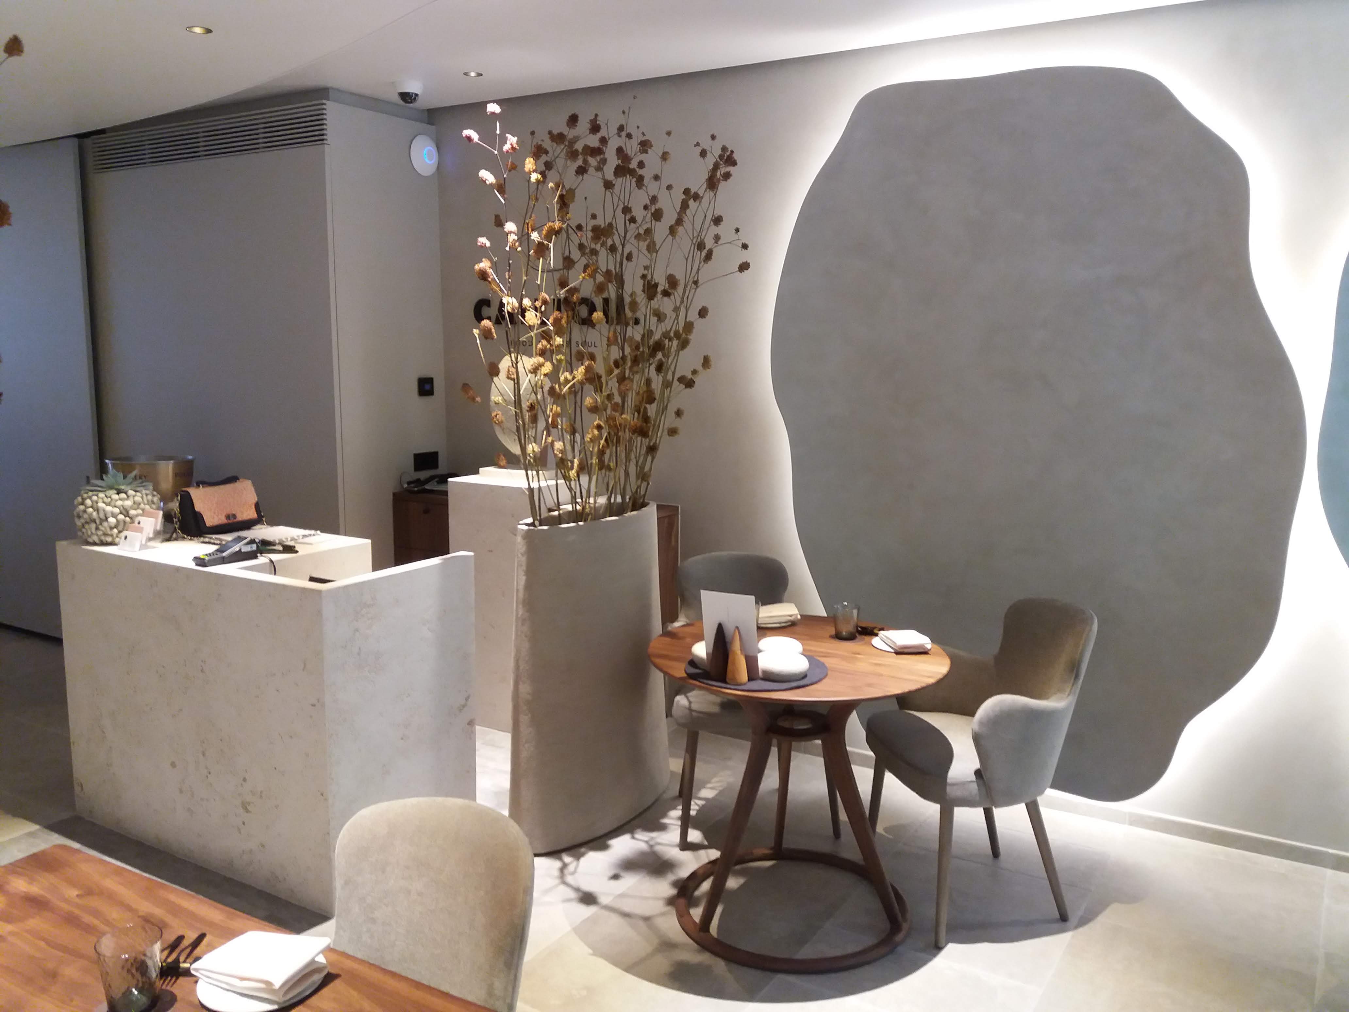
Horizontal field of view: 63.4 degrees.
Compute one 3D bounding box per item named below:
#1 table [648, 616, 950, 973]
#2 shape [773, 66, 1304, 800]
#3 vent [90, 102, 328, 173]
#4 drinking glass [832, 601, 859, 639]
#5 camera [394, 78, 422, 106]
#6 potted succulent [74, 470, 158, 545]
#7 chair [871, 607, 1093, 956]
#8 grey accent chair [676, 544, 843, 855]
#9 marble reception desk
[{"bbox_3d":[0.340,0.791,3.131,0.865,0.756,0.865,0,8,0],"label":"table"},{"bbox_3d":[1.141,-0.226,3.746,1.778,2.395,0.050,6,10,31],"label":"shape"},{"bbox_3d":[-2.111,-1.624,4.869,1.640,0.162,0.030,6,10,31],"label":"vent"},{"bbox_3d":[0.510,0.345,3.250,0.079,0.101,0.079,0,8,0],"label":"drinking glass"},{"bbox_3d":[-1.083,-1.677,4.441,0.110,0.090,0.110,-2,9,-13],"label":"camera"},{"bbox_3d":[-1.870,-0.001,3.661,0.257,0.236,0.257,6,10,31],"label":"potted succulent"},{"bbox_3d":[0.887,0.728,3.199,0.565,0.870,0.570,-1,9,-12],"label":"chair"},{"bbox_3d":[0.251,0.645,3.722,0.570,0.870,0.565,-1,9,-10],"label":"grey accent chair"},{"bbox_3d":[-1.345,0.608,3.621,1.278,0.949,0.620,6,10,31],"label":"marble reception desk"}]

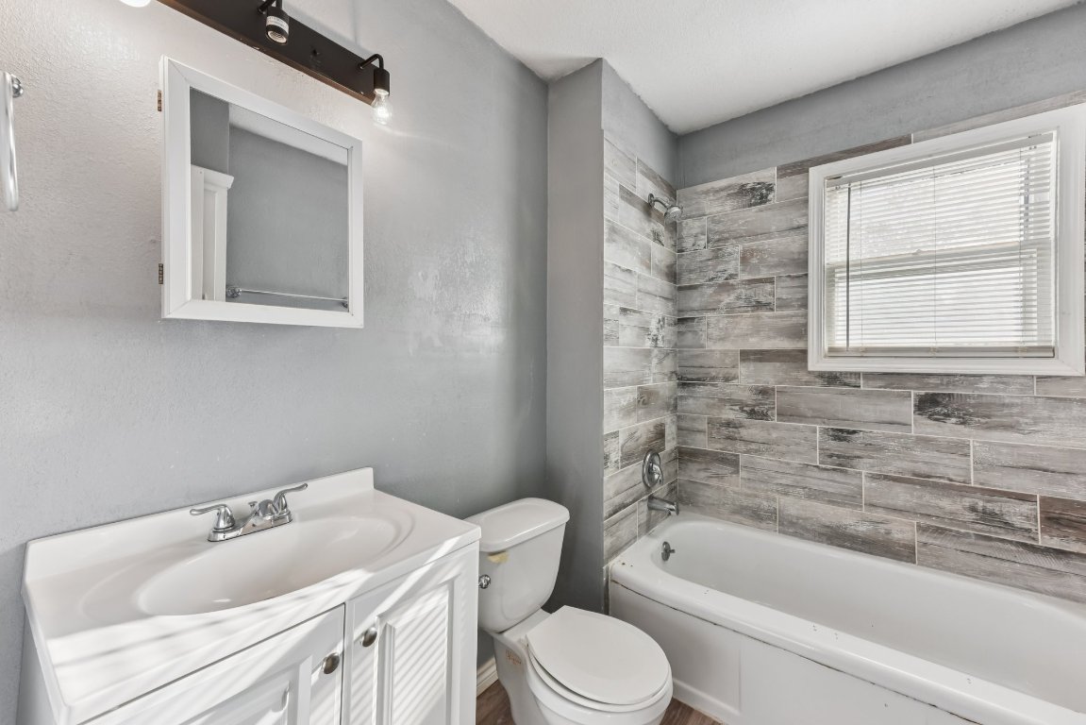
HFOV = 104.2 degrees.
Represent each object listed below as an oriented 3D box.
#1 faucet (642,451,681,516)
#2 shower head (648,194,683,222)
[{"bbox_3d":[0.577,0.570,2.000,0.140,0.288,0.174,0,1,39],"label":"faucet"},{"bbox_3d":[0.581,-0.731,1.987,0.150,0.155,0.087,0,1,39],"label":"shower head"}]

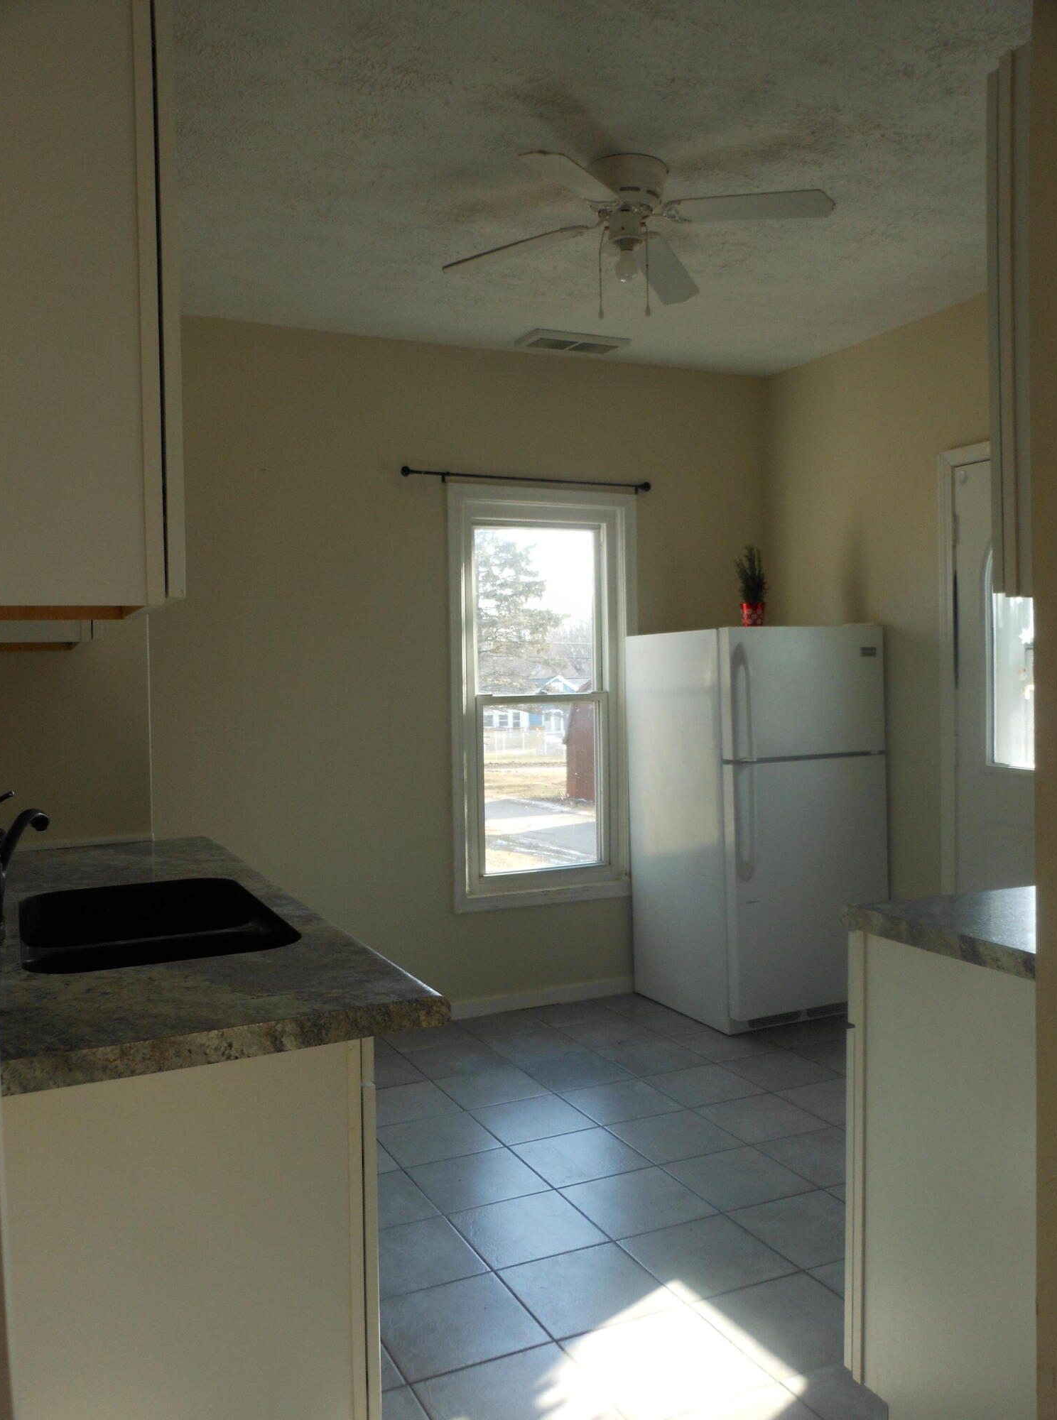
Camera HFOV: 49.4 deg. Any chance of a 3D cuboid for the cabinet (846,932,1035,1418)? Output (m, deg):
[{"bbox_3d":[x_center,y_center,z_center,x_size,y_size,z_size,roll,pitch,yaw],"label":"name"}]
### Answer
[{"bbox_3d":[0.974,0.813,1.844,0.650,0.881,0.632,-2,2,-25],"label":"cabinet"}]

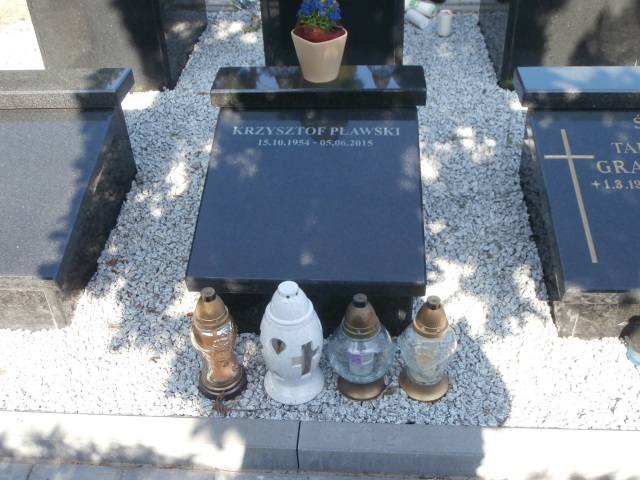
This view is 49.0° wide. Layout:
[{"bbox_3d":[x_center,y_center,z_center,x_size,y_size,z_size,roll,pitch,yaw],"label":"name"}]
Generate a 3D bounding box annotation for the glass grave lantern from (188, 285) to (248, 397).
[{"bbox_3d":[-0.244,0.236,1.651,0.122,0.314,0.122,1,40,4],"label":"glass grave lantern"}]

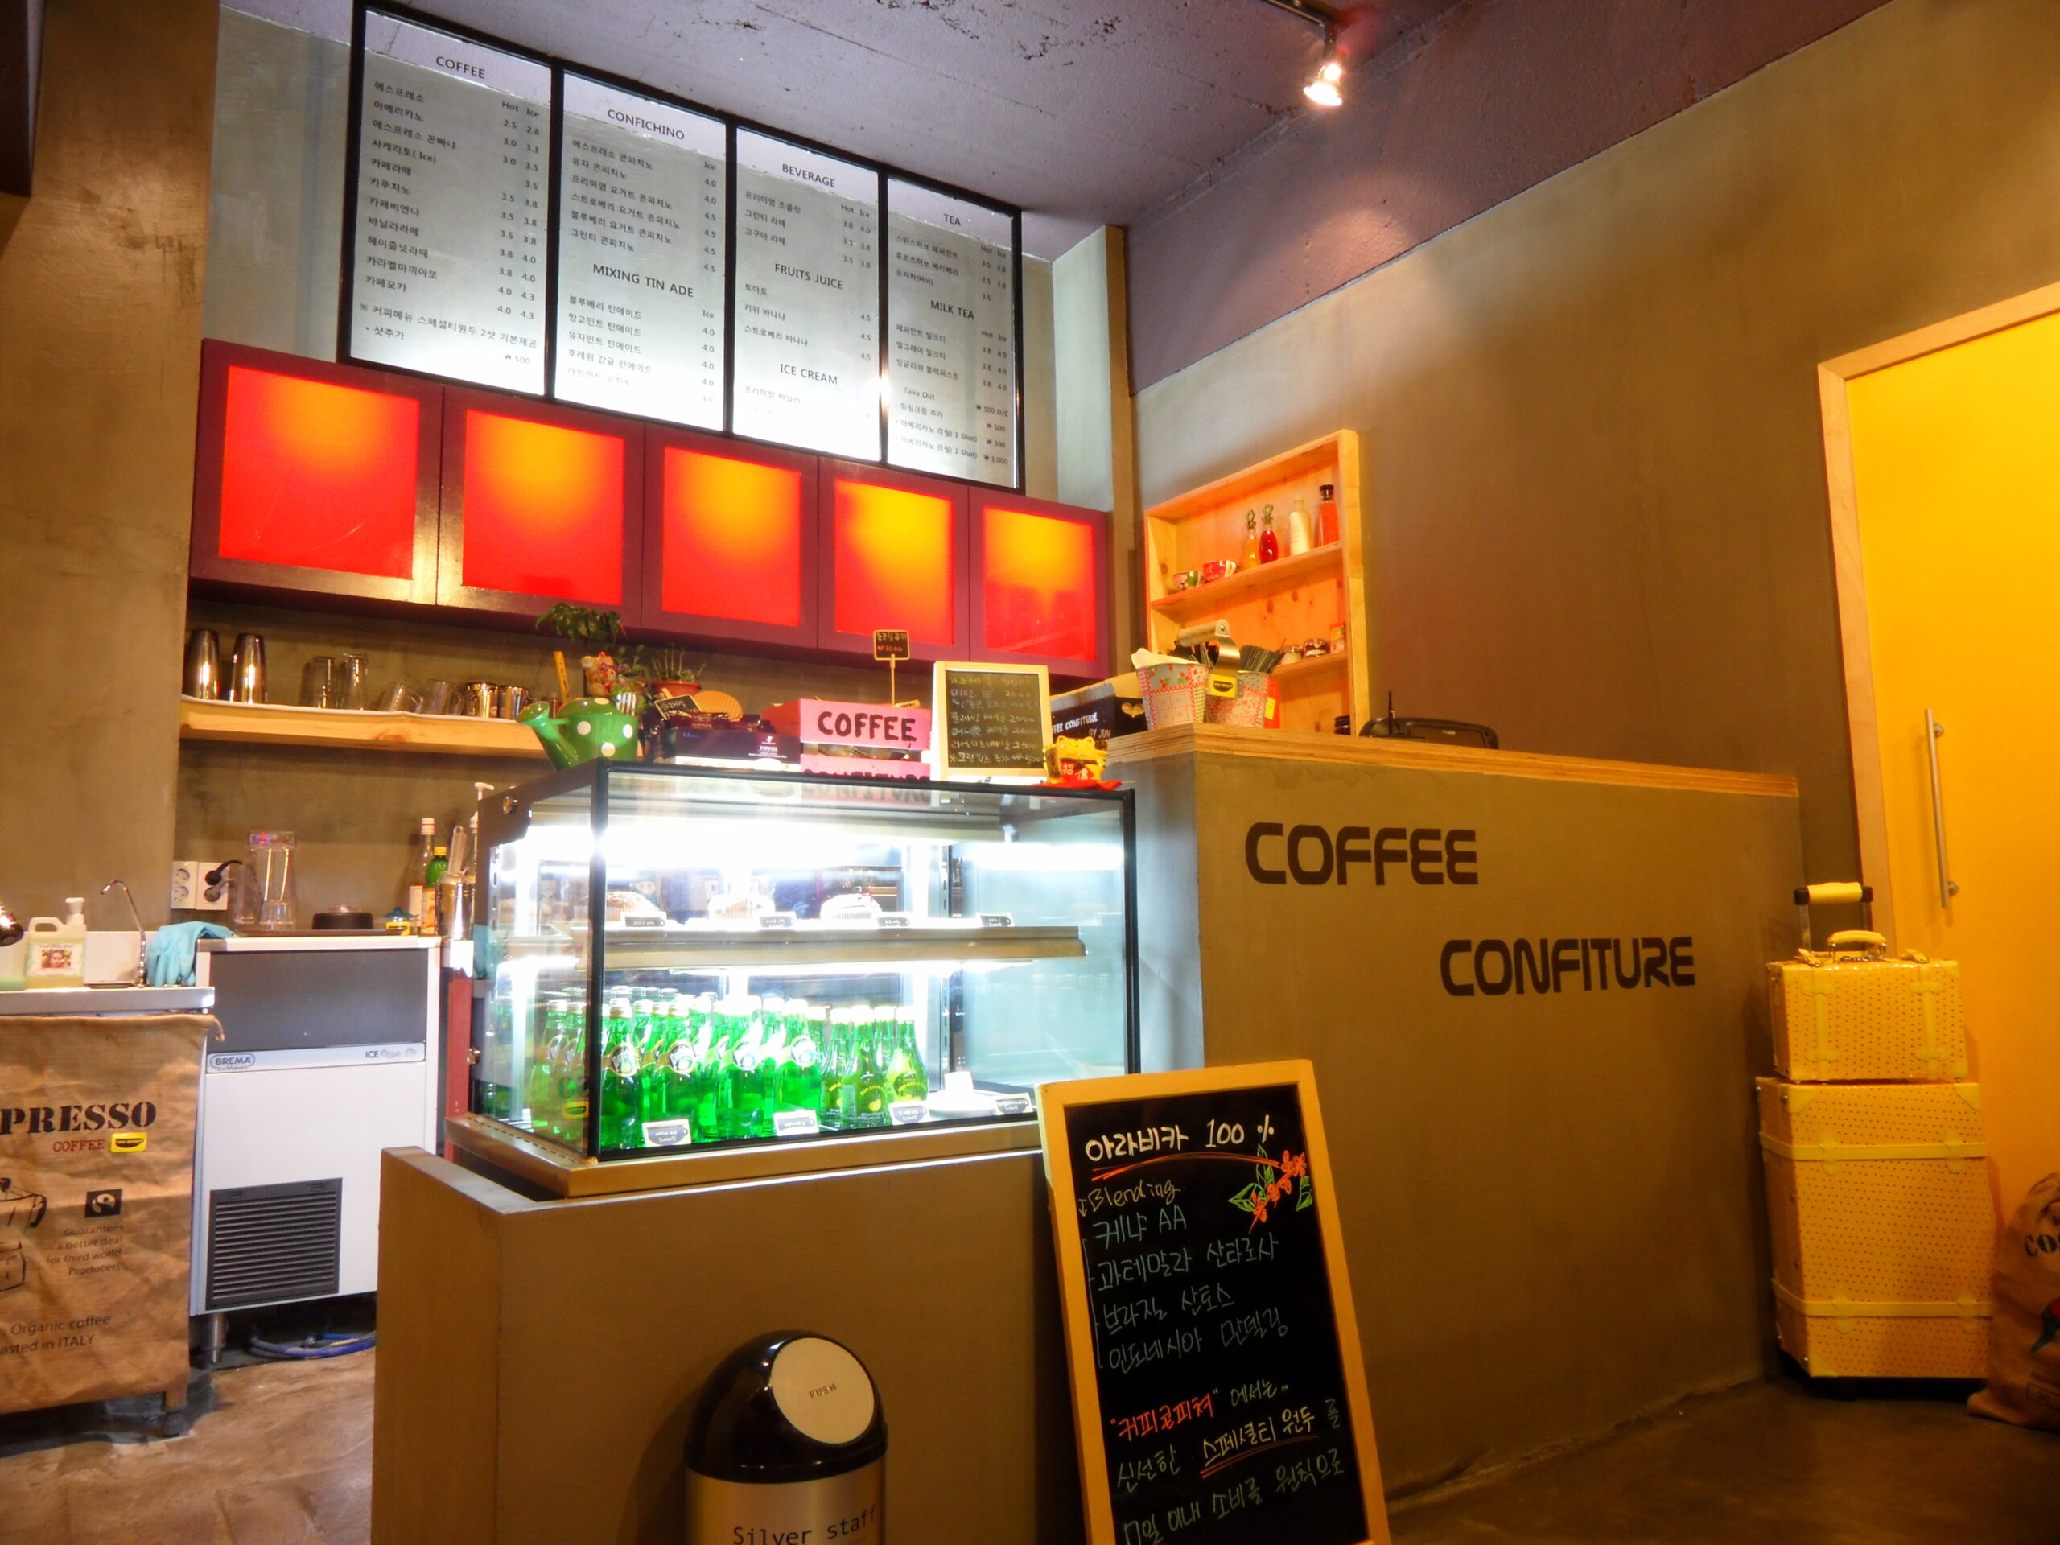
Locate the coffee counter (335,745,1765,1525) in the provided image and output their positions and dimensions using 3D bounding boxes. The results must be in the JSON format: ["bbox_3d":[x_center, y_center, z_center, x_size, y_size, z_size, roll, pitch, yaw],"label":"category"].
[{"bbox_3d":[0.402,0.576,2.547,2.755,1.212,0.589,3,-7,-34],"label":"coffee counter"}]

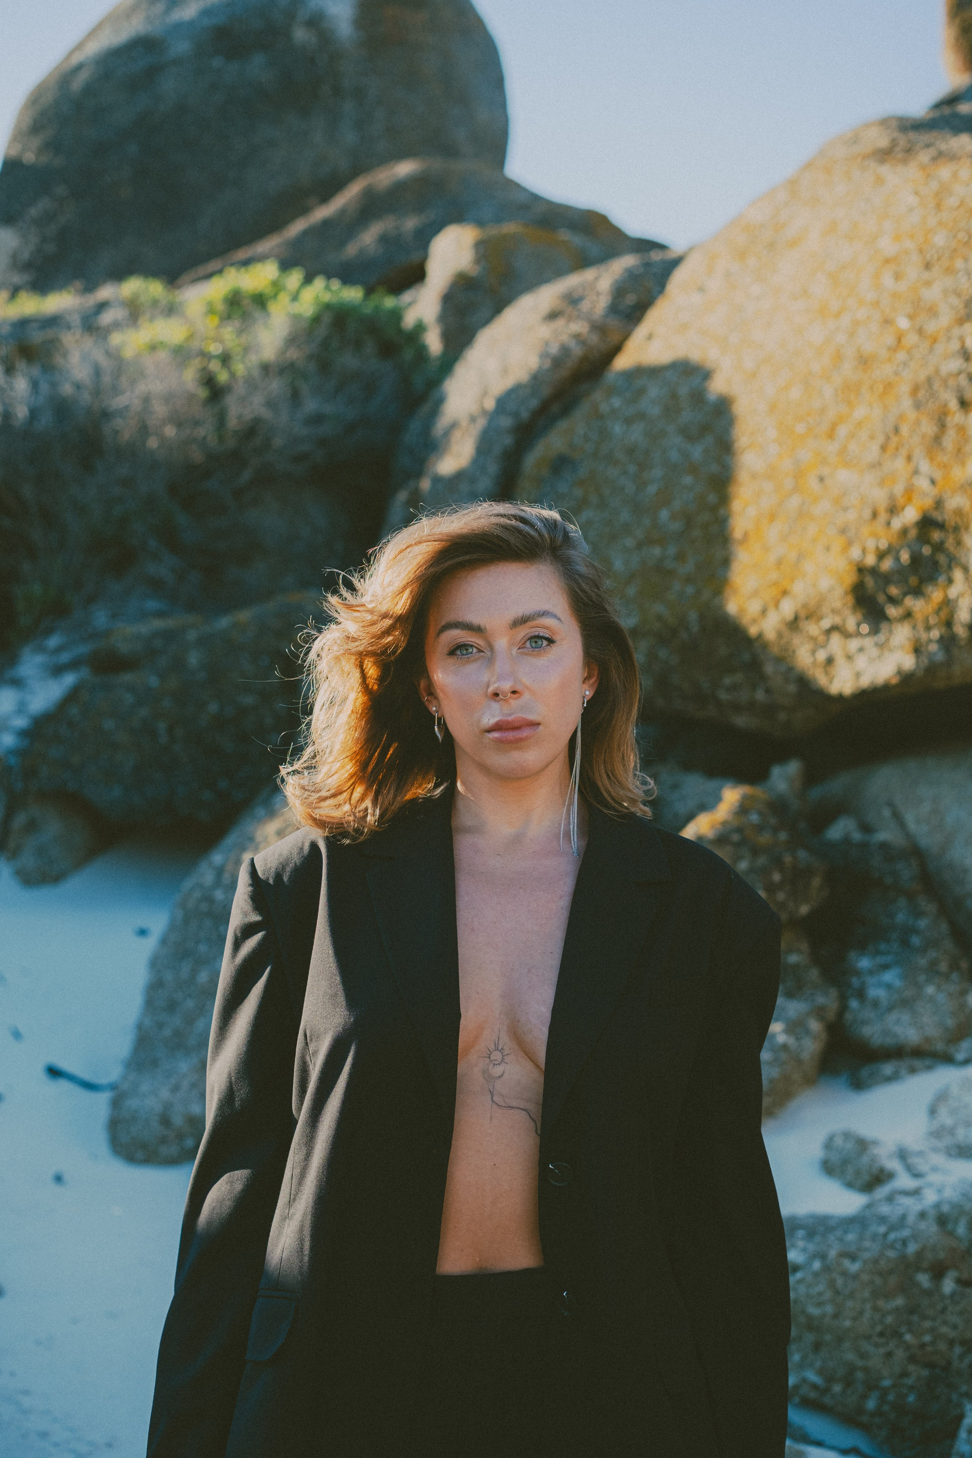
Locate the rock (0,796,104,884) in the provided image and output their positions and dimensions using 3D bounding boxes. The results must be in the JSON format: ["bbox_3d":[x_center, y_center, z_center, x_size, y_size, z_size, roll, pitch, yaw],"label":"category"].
[{"bbox_3d":[-2.000,0.510,9.400,0.490,0.430,0.450,0,0,0],"label":"rock"}]

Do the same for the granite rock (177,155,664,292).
[{"bbox_3d":[-0.450,-3.250,13.700,3.300,1.100,2.000,0,0,0],"label":"granite rock"}]

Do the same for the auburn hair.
[{"bbox_3d":[-0.016,-0.052,1.745,0.315,0.285,0.260,0,0,0],"label":"auburn hair"}]

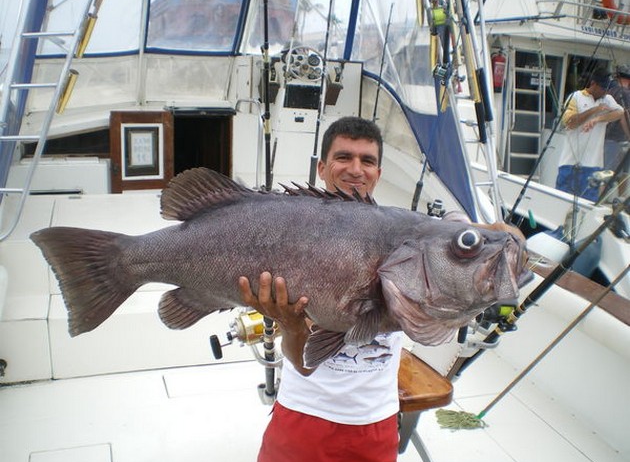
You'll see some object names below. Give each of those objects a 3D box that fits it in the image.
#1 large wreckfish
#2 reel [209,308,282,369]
[{"bbox_3d":[-0.095,0.065,1.300,1.030,0.400,0.220,0,-2,15],"label":"large wreckfish"},{"bbox_3d":[-0.248,0.375,2.320,0.245,0.195,0.160,-2,9,-20],"label":"reel"}]

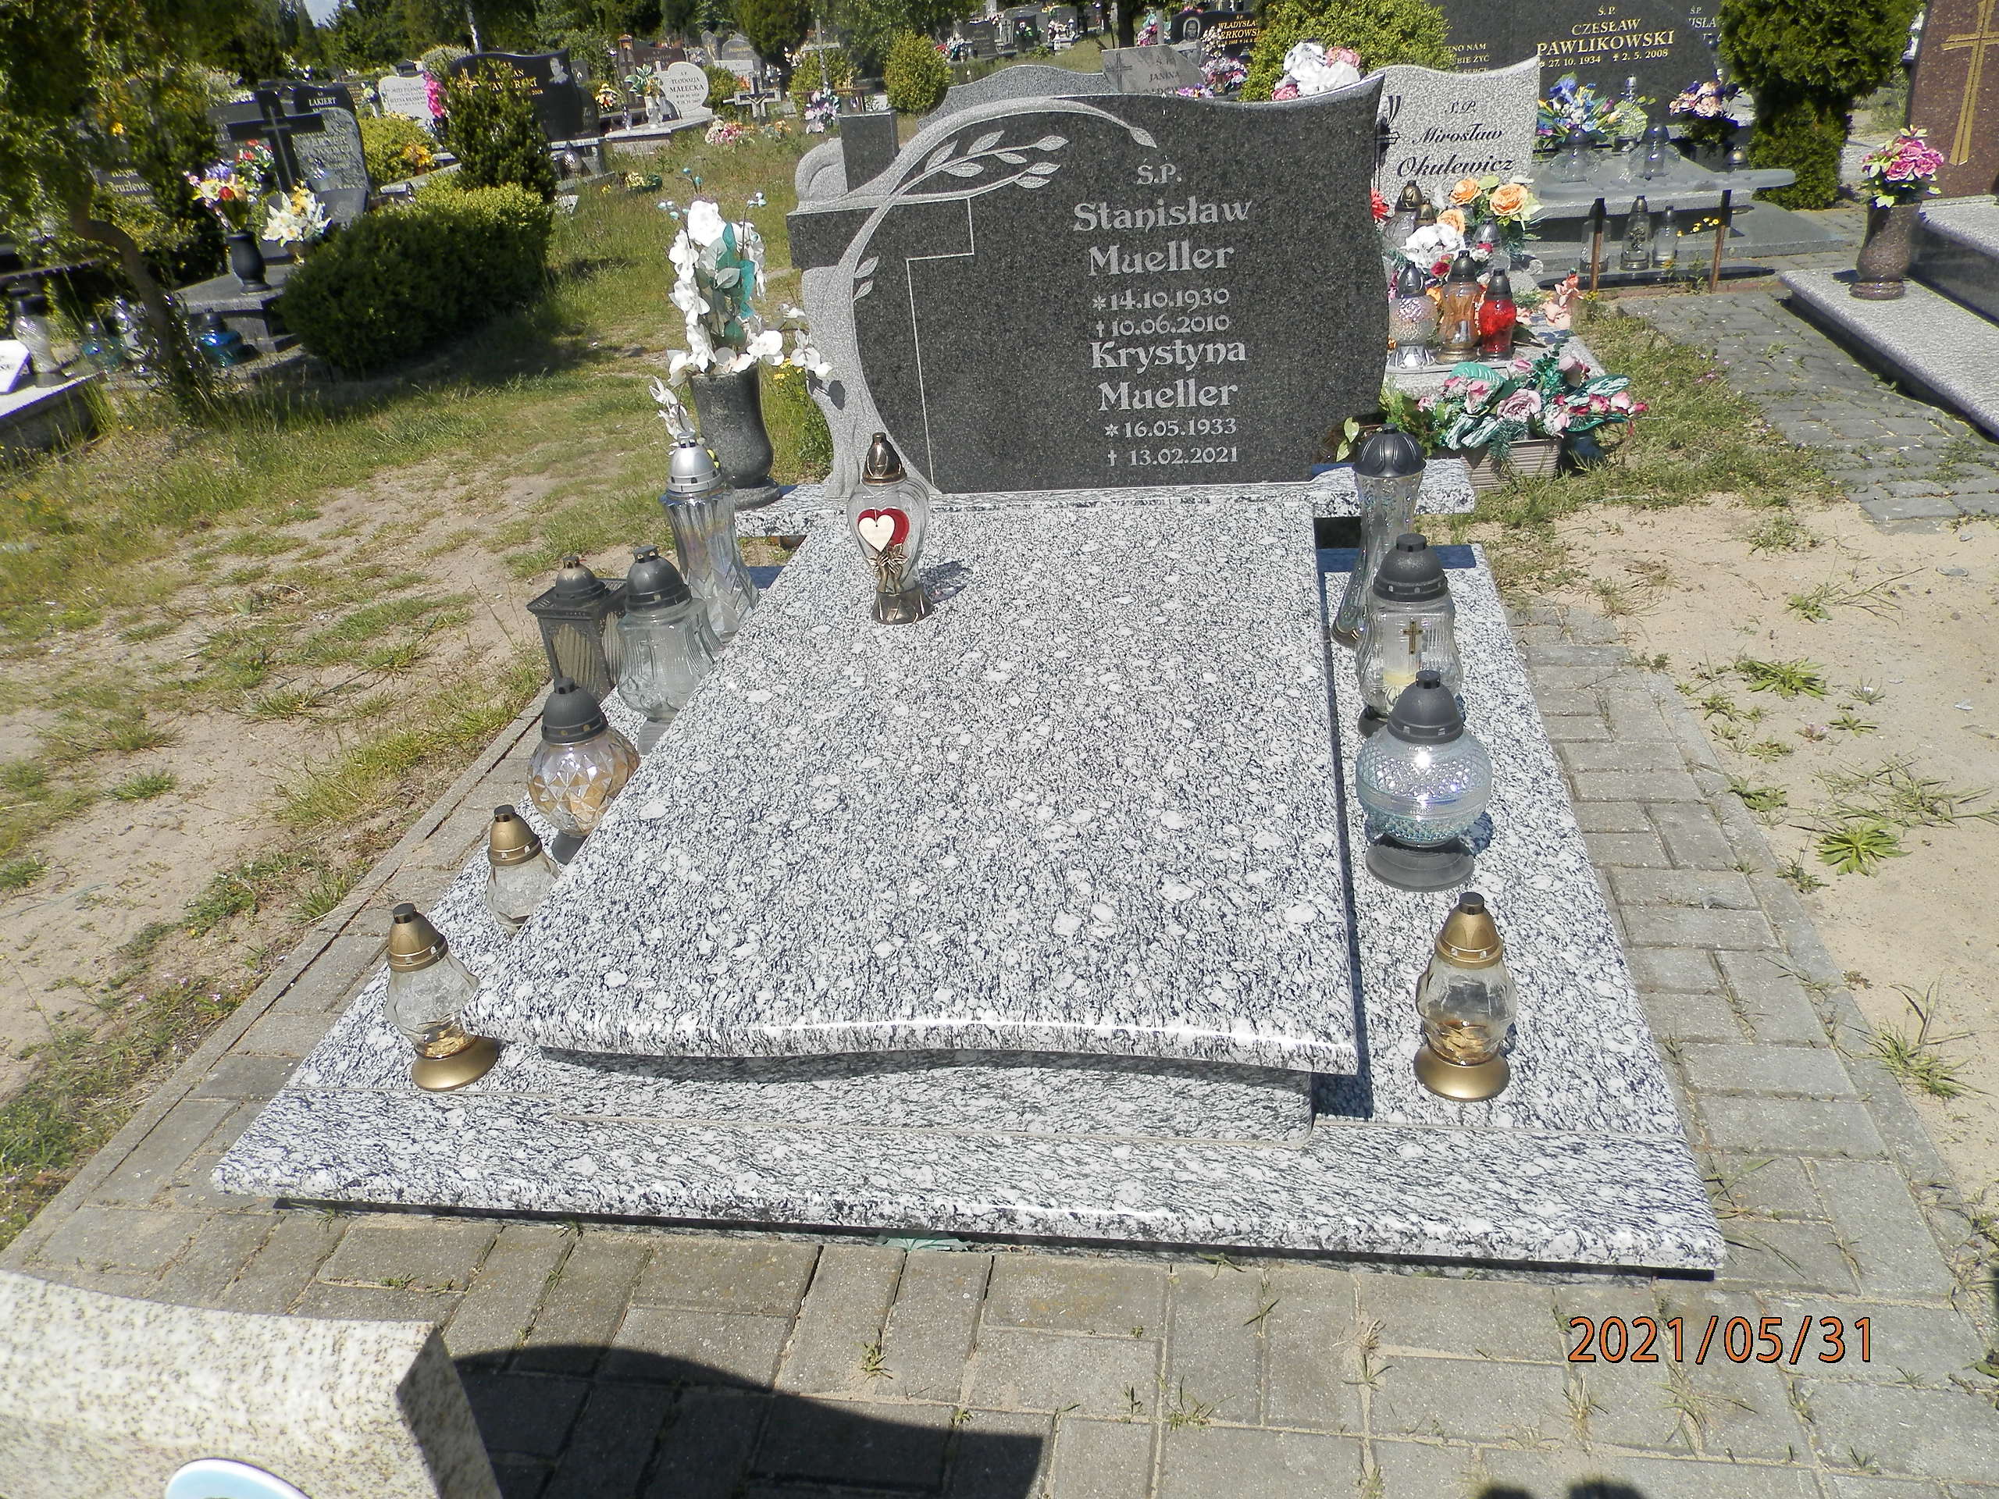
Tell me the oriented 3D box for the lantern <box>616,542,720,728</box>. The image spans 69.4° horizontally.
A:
[{"bbox_3d":[-0.607,-0.191,2.635,0.195,0.372,0.195,-1,28,11],"label":"lantern"}]

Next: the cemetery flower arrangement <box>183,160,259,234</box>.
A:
[{"bbox_3d":[-3.353,-2.392,6.239,0.320,0.330,0.300,-1,29,11],"label":"cemetery flower arrangement"}]

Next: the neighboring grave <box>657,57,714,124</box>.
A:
[{"bbox_3d":[-3.390,-7.151,15.667,0.600,0.610,0.130,-1,29,11],"label":"neighboring grave"}]

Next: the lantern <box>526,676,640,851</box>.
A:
[{"bbox_3d":[-0.670,0.022,2.335,0.180,0.291,0.180,-1,28,11],"label":"lantern"}]

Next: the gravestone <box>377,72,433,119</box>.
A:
[{"bbox_3d":[-6.451,-6.919,15.801,0.580,0.750,0.150,-1,28,11],"label":"gravestone"}]

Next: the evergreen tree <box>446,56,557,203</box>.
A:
[{"bbox_3d":[-4.137,-5.075,11.999,0.900,1.200,0.850,-1,28,11],"label":"evergreen tree"}]

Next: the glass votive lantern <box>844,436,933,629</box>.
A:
[{"bbox_3d":[-0.186,-0.385,2.493,0.144,0.324,0.144,-1,28,10],"label":"glass votive lantern"}]

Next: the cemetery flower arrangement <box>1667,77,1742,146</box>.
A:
[{"bbox_3d":[3.072,-2.778,6.280,0.320,0.330,0.300,-1,28,11],"label":"cemetery flower arrangement"}]

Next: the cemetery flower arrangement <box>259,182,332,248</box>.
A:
[{"bbox_3d":[-3.361,-2.568,6.922,0.320,0.310,0.300,-1,29,11],"label":"cemetery flower arrangement"}]

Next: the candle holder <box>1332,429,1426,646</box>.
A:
[{"bbox_3d":[0.734,-0.410,2.732,0.198,0.406,0.198,-1,28,11],"label":"candle holder"}]

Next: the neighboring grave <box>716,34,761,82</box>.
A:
[{"bbox_3d":[-3.982,-10.723,22.630,0.750,0.850,0.700,-1,29,11],"label":"neighboring grave"}]

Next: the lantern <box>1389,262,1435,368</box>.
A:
[{"bbox_3d":[1.226,-1.300,4.275,0.160,0.290,0.160,-1,29,11],"label":"lantern"}]

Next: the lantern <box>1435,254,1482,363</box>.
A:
[{"bbox_3d":[1.299,-1.249,4.069,0.120,0.300,0.120,-1,28,11],"label":"lantern"}]

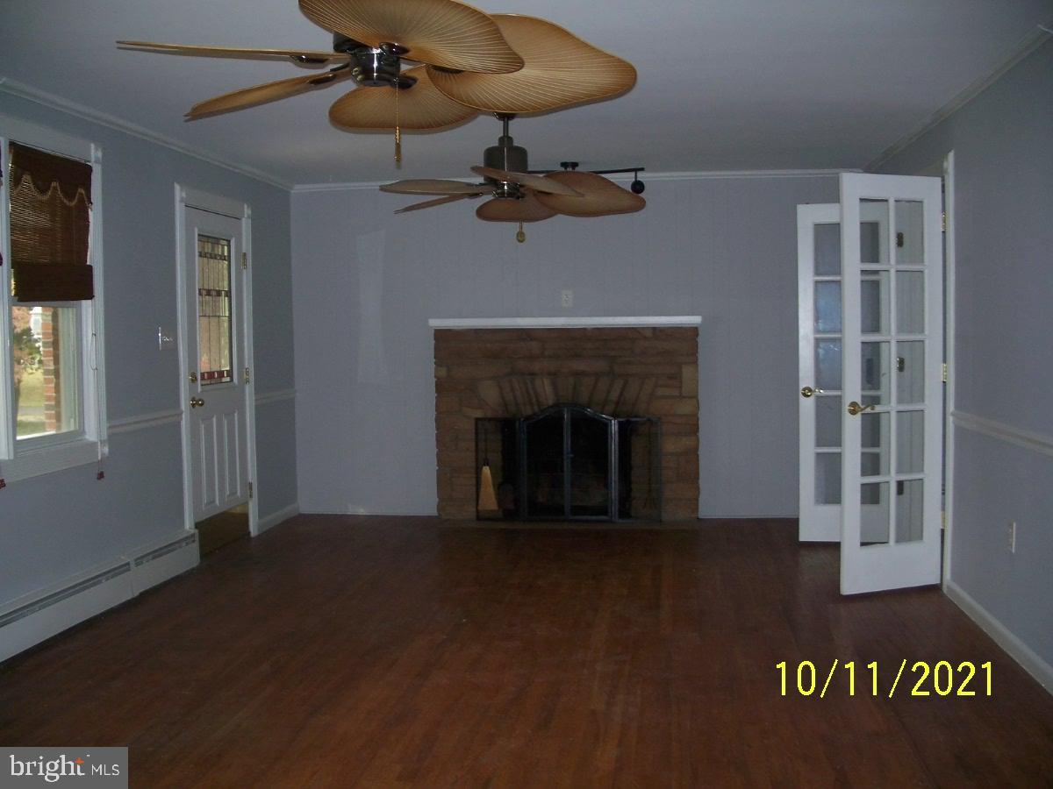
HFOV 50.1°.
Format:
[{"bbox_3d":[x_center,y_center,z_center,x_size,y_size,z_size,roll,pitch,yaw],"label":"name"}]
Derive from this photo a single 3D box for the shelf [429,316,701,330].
[{"bbox_3d":[0.262,-0.491,7.731,1.850,0.074,0.220,0,3,7],"label":"shelf"}]

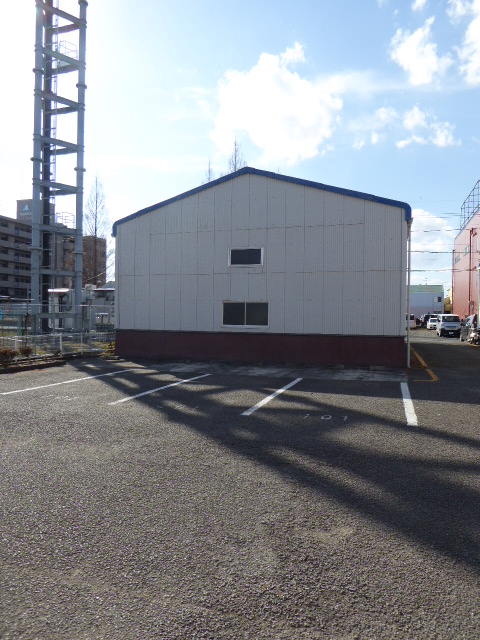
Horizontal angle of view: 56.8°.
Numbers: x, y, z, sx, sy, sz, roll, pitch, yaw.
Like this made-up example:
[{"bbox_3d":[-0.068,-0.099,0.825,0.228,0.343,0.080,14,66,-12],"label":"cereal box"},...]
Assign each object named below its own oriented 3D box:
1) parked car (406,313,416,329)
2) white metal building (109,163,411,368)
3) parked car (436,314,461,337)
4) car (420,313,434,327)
[{"bbox_3d":[21.775,0.244,57.000,1.600,1.950,3.900,1,0,18],"label":"parked car"},{"bbox_3d":[2.853,-1.888,23.001,10.480,6.560,17.000,1,0,18],"label":"white metal building"},{"bbox_3d":[17.733,0.493,37.700,1.530,1.920,3.600,1,0,18],"label":"parked car"},{"bbox_3d":[27.091,0.241,63.000,1.700,1.700,4.200,1,0,18],"label":"car"}]

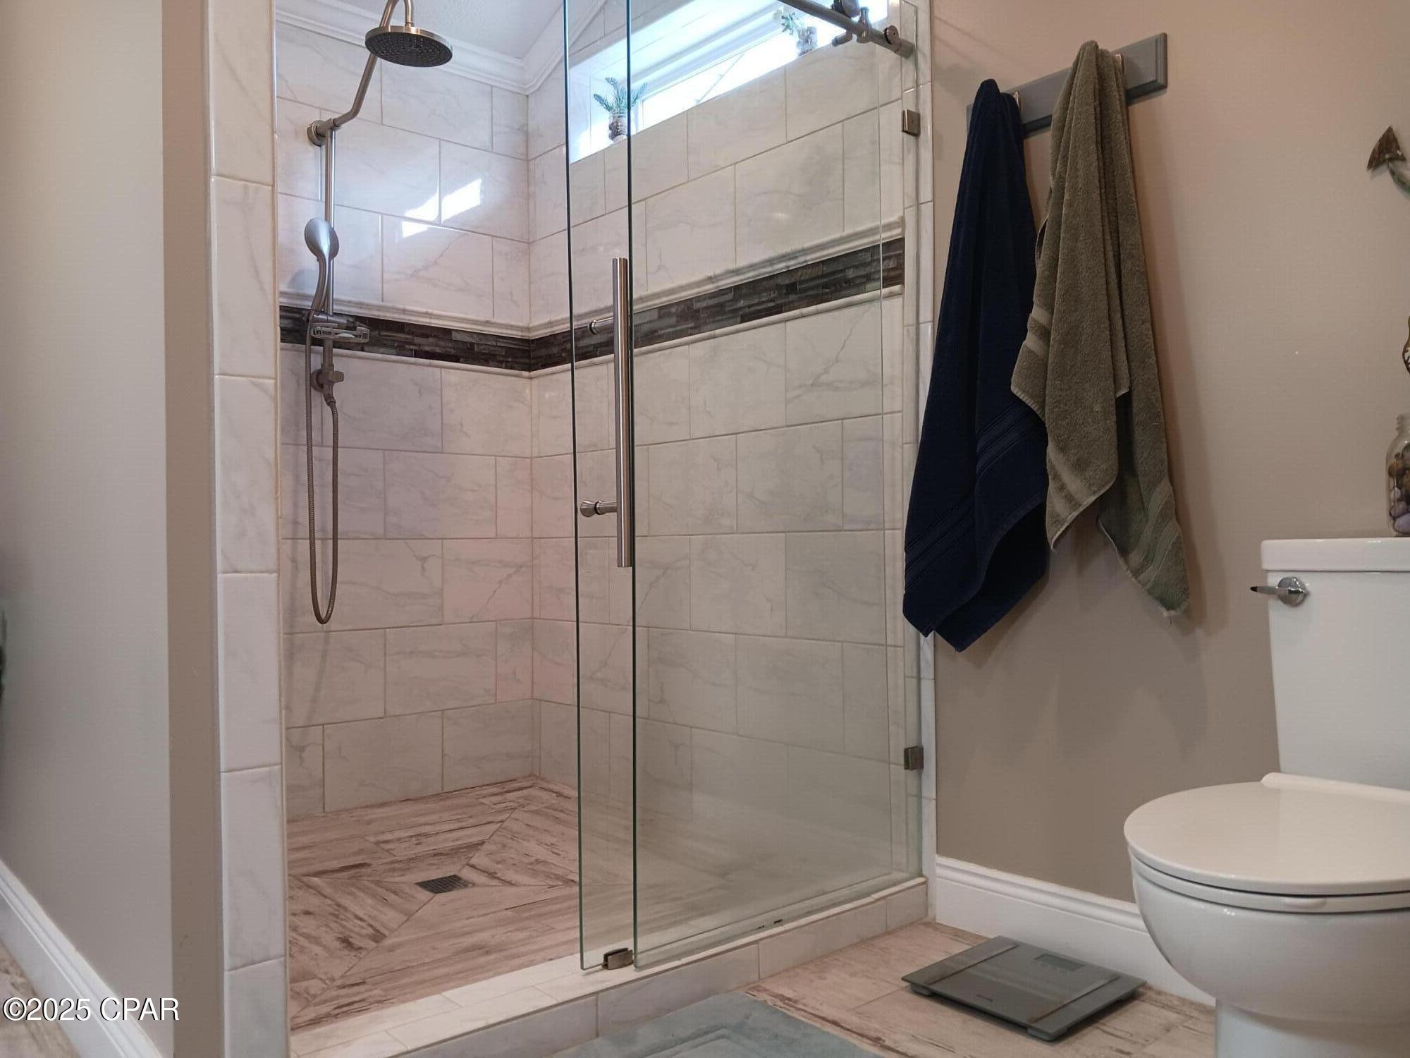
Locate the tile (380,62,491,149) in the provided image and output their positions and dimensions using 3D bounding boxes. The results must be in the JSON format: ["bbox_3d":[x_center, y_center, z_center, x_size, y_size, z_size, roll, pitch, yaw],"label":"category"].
[{"bbox_3d":[-0.794,-1.265,3.283,0.357,0.218,0.010,0,-1,-41],"label":"tile"}]

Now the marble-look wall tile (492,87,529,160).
[{"bbox_3d":[-0.610,-1.265,3.445,0.131,0.218,0.010,0,-1,-41],"label":"marble-look wall tile"}]

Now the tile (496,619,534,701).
[{"bbox_3d":[-0.593,0.408,3.419,0.131,0.251,0.010,0,-1,-41],"label":"tile"}]

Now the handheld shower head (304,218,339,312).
[{"bbox_3d":[-1.017,-0.699,2.913,0.092,0.247,0.075,0,-1,-41],"label":"handheld shower head"}]

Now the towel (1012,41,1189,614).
[{"bbox_3d":[0.693,-0.360,1.950,0.160,1.014,0.262,0,-1,-42],"label":"towel"}]

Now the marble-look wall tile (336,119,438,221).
[{"bbox_3d":[-0.931,-1.035,3.168,0.361,0.254,0.010,0,-1,-42],"label":"marble-look wall tile"}]

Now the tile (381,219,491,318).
[{"bbox_3d":[-0.789,-0.777,3.275,0.357,0.251,0.010,0,-1,-41],"label":"tile"}]

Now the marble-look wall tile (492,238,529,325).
[{"bbox_3d":[-0.607,-0.776,3.447,0.136,0.255,0.010,0,-1,-42],"label":"marble-look wall tile"}]

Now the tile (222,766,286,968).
[{"bbox_3d":[-0.592,0.440,1.440,0.076,0.250,0.010,0,-1,-42],"label":"tile"}]

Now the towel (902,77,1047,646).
[{"bbox_3d":[0.522,-0.310,2.143,0.160,1.104,0.250,0,-1,-42],"label":"towel"}]

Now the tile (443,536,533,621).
[{"bbox_3d":[-0.665,0.157,3.371,0.315,0.251,0.010,0,-1,-42],"label":"tile"}]

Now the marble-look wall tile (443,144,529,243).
[{"bbox_3d":[-0.675,-1.029,3.382,0.311,0.251,0.010,0,-1,-41],"label":"marble-look wall tile"}]

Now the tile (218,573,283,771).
[{"bbox_3d":[-0.591,0.182,1.423,0.074,0.251,0.010,0,-1,-41],"label":"tile"}]

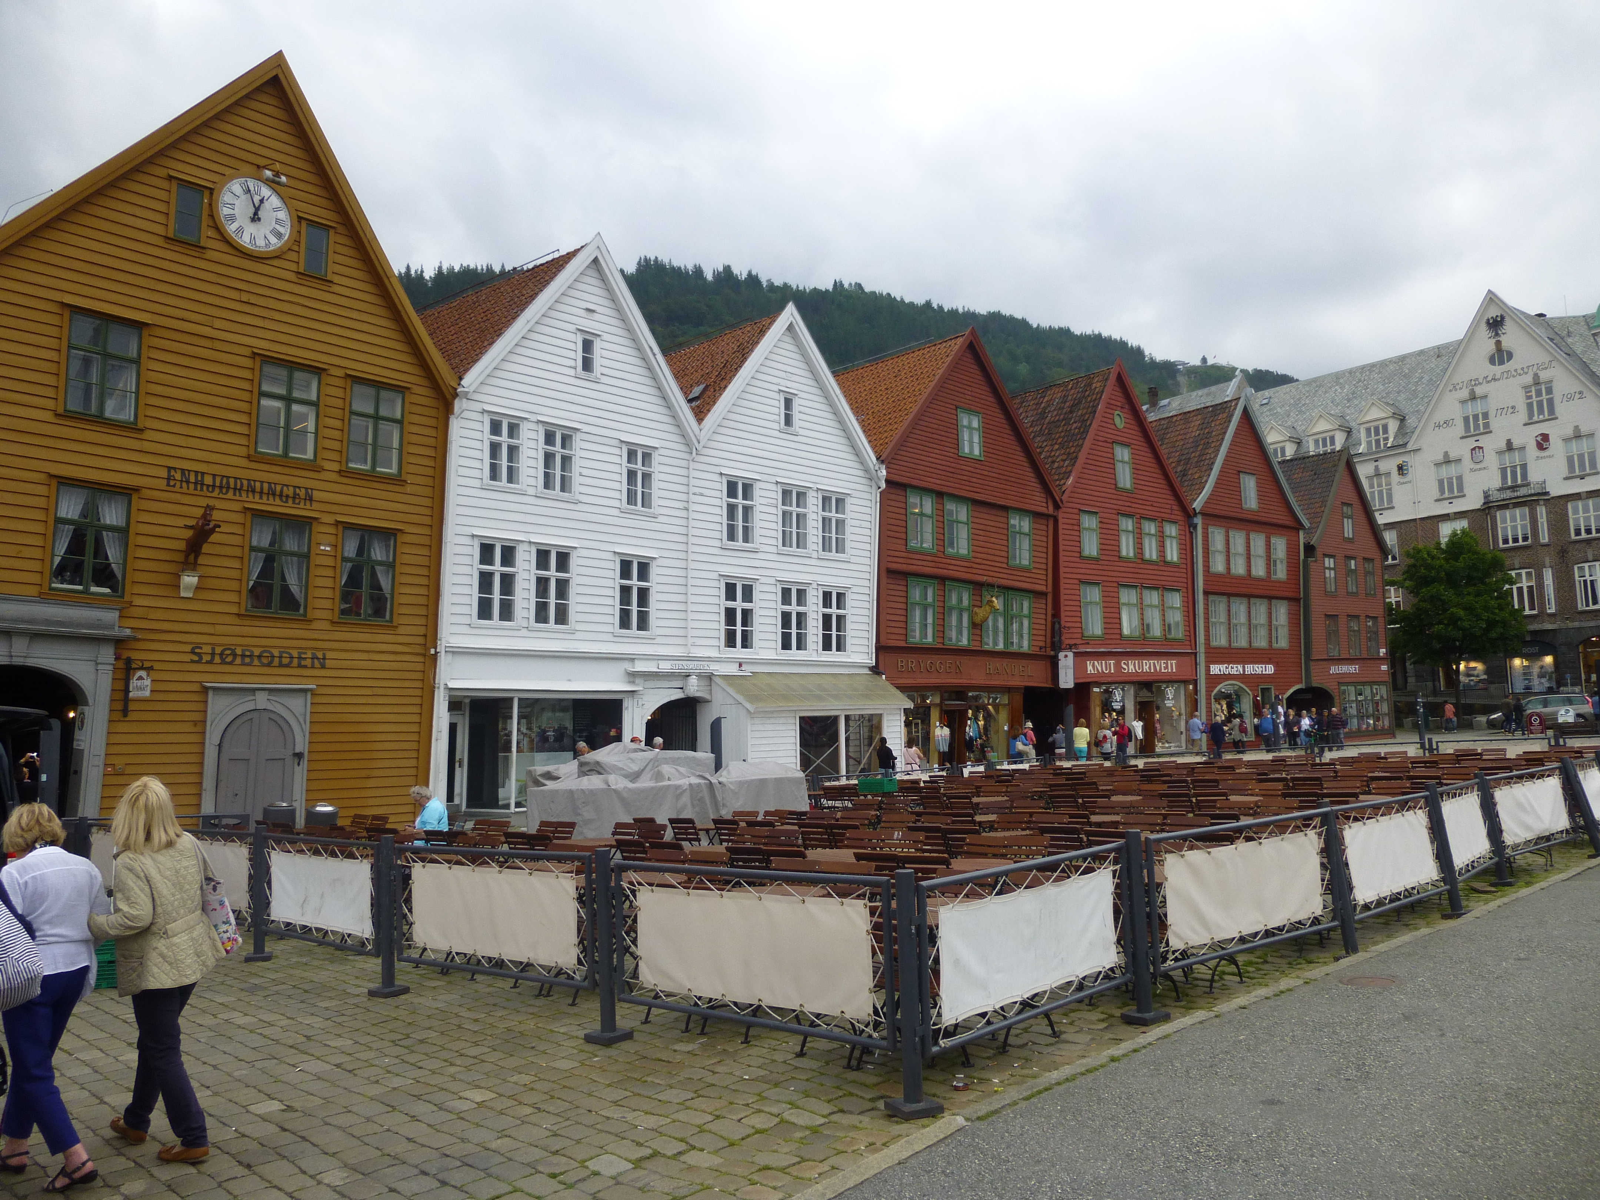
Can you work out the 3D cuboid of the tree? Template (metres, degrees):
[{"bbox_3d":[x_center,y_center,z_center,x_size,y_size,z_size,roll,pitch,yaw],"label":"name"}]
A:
[{"bbox_3d":[34.050,1.552,60.600,7.500,10.550,7.500,-6,-8,33],"label":"tree"}]

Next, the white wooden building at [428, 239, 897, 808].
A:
[{"bbox_3d":[-7.005,-1.456,35.095,12.000,14.250,15.000,-8,-9,44],"label":"white wooden building"}]

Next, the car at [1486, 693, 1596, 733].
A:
[{"bbox_3d":[34.028,5.237,53.000,4.350,1.600,1.770,-4,-7,22],"label":"car"}]

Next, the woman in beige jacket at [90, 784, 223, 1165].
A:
[{"bbox_3d":[-2.788,1.577,5.056,0.580,1.590,0.550,-5,-7,28],"label":"woman in beige jacket"}]

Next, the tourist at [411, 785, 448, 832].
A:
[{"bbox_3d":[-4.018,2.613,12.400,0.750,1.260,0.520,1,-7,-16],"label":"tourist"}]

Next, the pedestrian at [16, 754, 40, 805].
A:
[{"bbox_3d":[-14.028,3.624,21.000,0.550,1.670,0.400,3,-8,-33],"label":"pedestrian"}]

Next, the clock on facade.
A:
[{"bbox_3d":[-10.888,-7.726,23.103,0.150,1.500,1.500,-7,-9,42],"label":"clock on facade"}]

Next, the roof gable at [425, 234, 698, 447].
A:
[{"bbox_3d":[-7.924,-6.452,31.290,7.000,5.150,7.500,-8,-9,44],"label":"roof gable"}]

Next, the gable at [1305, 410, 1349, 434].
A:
[{"bbox_3d":[33.449,-11.135,72.945,1.800,1.398,2.135,3,-8,-36],"label":"gable"}]

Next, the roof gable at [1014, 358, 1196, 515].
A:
[{"bbox_3d":[11.086,-6.289,49.154,8.700,6.200,6.500,4,-8,-38],"label":"roof gable"}]

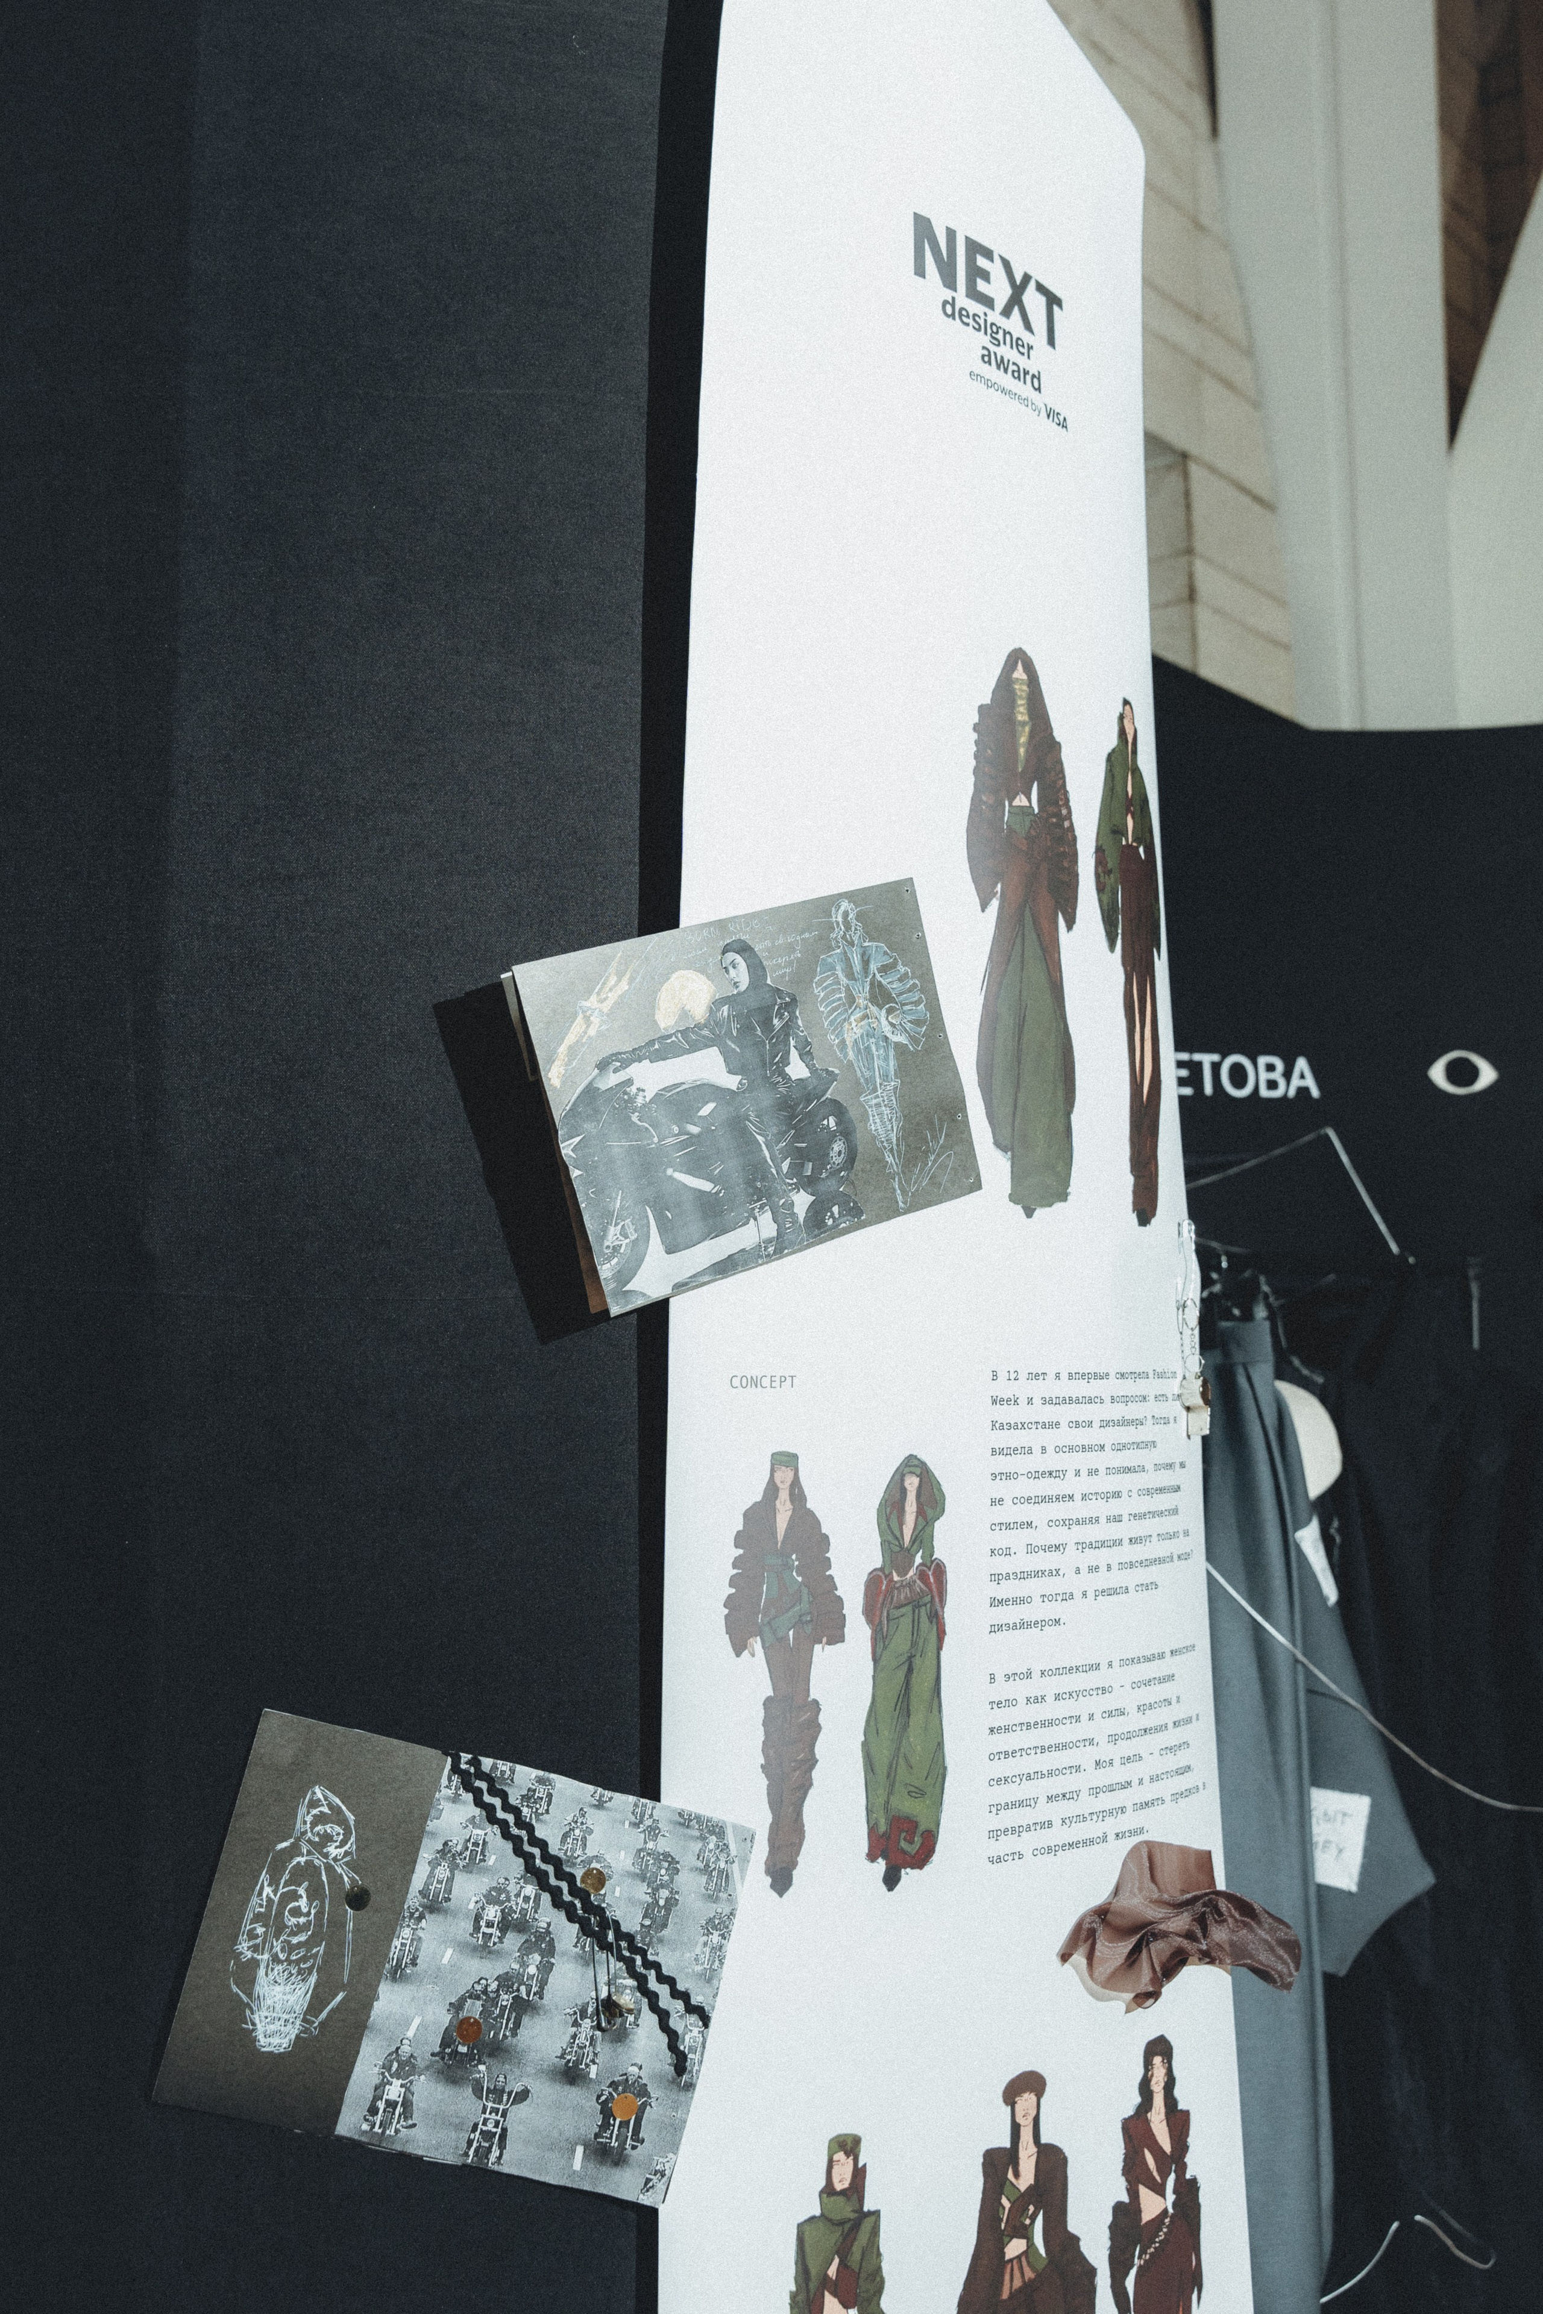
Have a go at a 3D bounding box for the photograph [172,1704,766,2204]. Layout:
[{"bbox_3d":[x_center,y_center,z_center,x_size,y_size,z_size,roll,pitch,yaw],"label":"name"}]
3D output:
[{"bbox_3d":[-0.172,0.454,1.161,0.293,0.213,0.010,18,-9,-12],"label":"photograph"}]

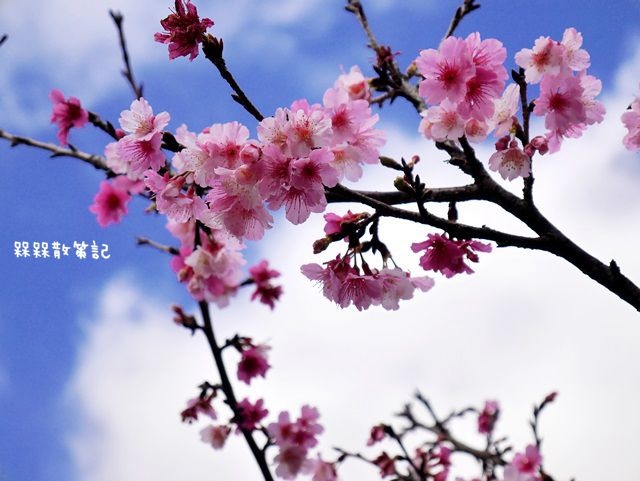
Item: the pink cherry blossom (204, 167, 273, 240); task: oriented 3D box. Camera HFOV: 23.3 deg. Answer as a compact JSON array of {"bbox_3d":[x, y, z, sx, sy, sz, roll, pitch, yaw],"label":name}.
[{"bbox_3d":[-0.051,-0.023,0.980,0.041,0.035,0.040,8,-65,-17],"label":"pink cherry blossom"}]

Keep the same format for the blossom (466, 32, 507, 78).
[{"bbox_3d":[0.086,-0.096,0.815,0.028,0.029,0.014,0,-21,-25],"label":"blossom"}]

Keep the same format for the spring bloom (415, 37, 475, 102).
[{"bbox_3d":[0.065,-0.087,0.800,0.031,0.033,0.014,0,-9,9],"label":"spring bloom"}]

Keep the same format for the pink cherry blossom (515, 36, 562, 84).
[{"bbox_3d":[0.143,-0.118,1.020,0.031,0.030,0.019,-3,5,6],"label":"pink cherry blossom"}]

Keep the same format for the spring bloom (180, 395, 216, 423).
[{"bbox_3d":[-0.113,0.157,1.450,0.022,0.022,0.030,44,-42,-15],"label":"spring bloom"}]

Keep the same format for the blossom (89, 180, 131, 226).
[{"bbox_3d":[-0.121,-0.021,0.900,0.025,0.027,0.013,0,3,9],"label":"blossom"}]

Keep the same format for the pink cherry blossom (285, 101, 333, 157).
[{"bbox_3d":[-0.007,-0.065,0.900,0.031,0.034,0.020,0,-18,-3],"label":"pink cherry blossom"}]

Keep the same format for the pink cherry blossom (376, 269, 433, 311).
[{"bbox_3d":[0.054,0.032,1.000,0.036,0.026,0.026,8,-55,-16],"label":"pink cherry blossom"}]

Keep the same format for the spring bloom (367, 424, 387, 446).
[{"bbox_3d":[0.045,0.157,1.250,0.016,0.016,0.018,0,-63,24],"label":"spring bloom"}]

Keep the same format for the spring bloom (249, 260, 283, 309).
[{"bbox_3d":[-0.037,0.030,1.050,0.023,0.032,0.024,0,21,-19],"label":"spring bloom"}]

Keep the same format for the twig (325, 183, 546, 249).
[{"bbox_3d":[0.076,-0.016,1.020,0.143,0.018,0.018,15,0,0],"label":"twig"}]

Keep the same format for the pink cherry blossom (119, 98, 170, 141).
[{"bbox_3d":[-0.105,-0.072,0.930,0.031,0.028,0.018,0,-24,13],"label":"pink cherry blossom"}]

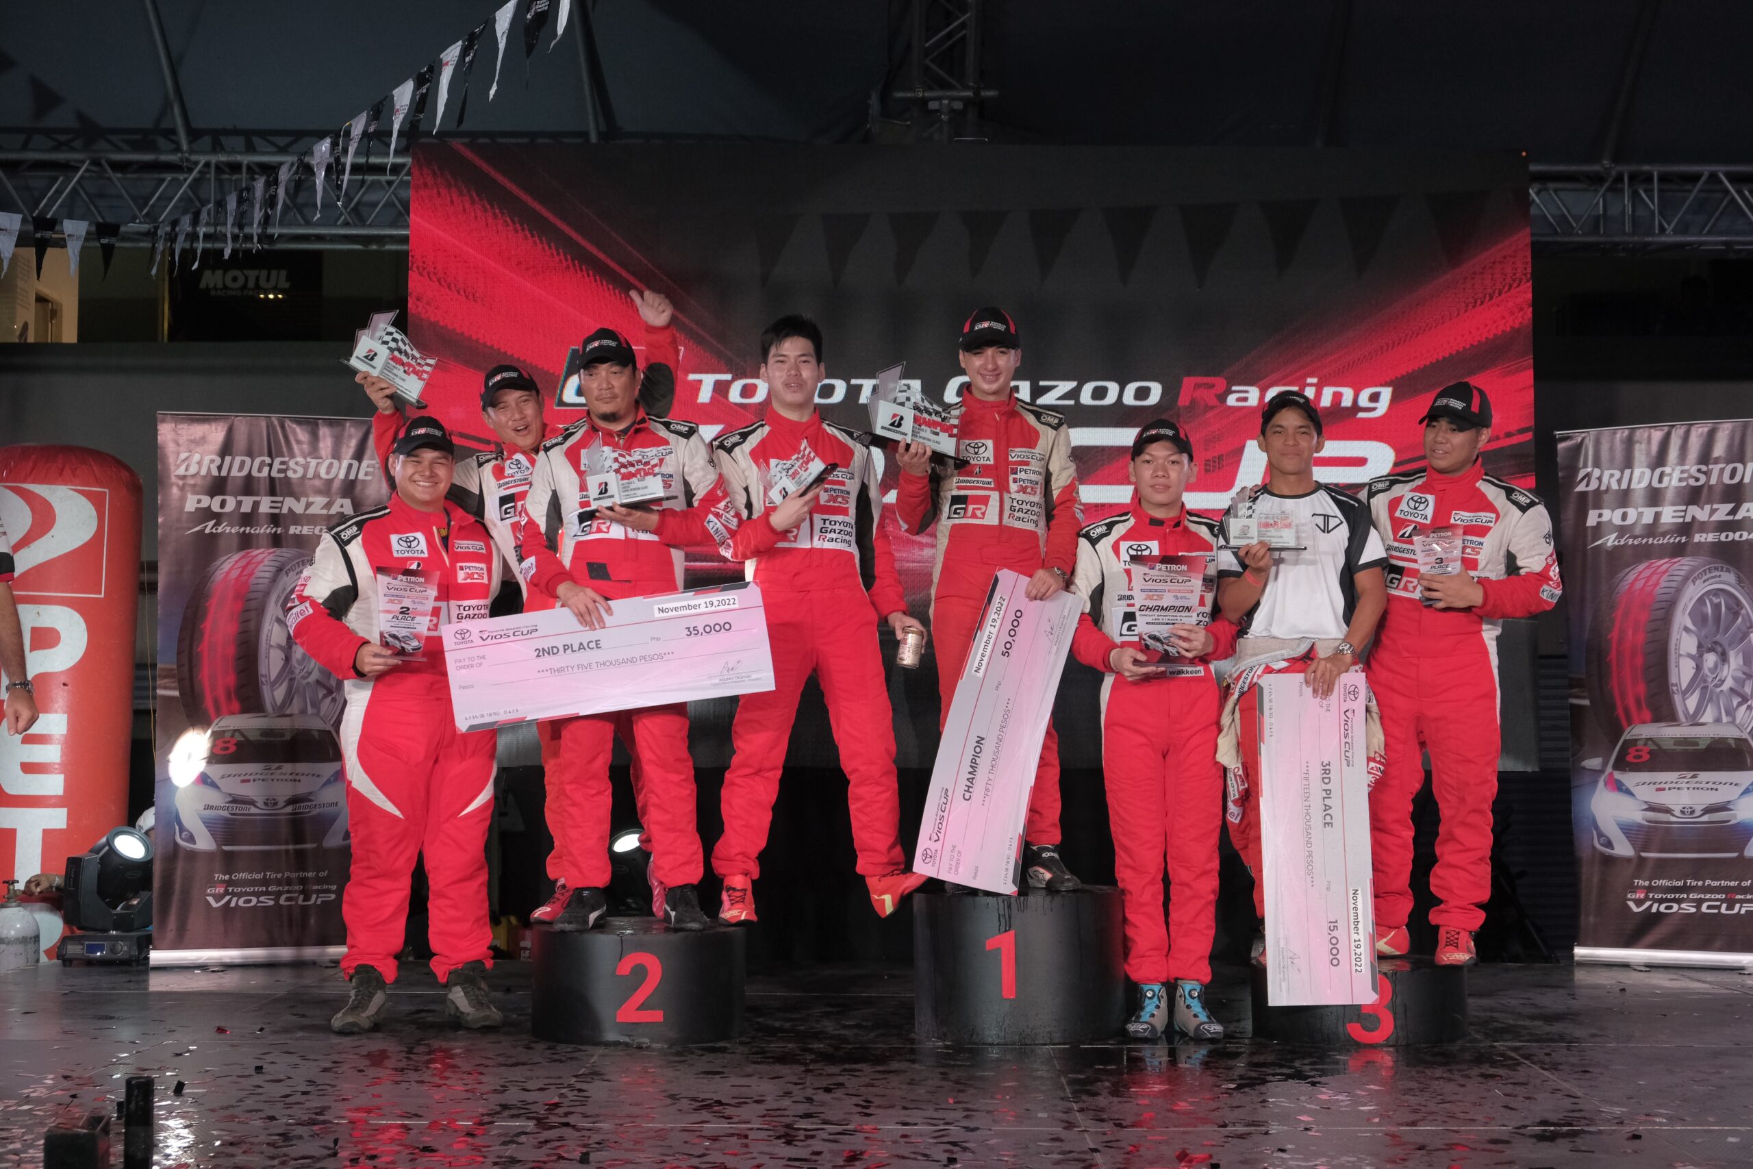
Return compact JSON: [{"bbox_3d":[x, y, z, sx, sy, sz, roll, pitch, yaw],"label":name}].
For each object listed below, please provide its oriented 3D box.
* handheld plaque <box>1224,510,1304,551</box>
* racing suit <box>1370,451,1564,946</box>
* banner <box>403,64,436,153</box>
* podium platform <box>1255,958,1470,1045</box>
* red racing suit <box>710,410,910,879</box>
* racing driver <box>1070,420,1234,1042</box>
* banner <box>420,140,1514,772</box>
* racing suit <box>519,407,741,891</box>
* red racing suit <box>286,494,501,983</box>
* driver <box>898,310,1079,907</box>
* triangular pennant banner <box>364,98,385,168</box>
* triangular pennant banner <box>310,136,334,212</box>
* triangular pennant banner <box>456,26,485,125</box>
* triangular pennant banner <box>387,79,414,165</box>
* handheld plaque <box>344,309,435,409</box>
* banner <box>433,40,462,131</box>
[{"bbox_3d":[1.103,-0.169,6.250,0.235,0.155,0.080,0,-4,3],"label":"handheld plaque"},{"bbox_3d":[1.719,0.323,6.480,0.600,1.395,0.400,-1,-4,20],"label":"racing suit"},{"bbox_3d":[-1.418,-1.475,6.800,0.030,0.270,0.150,12,-4,-37],"label":"banner"},{"bbox_3d":[1.391,1.195,6.319,0.606,0.185,0.606,0,-4,6],"label":"podium platform"},{"bbox_3d":[-0.196,0.173,6.470,0.590,1.387,0.400,0,-4,-2],"label":"red racing suit"},{"bbox_3d":[0.776,0.394,6.154,0.459,1.735,0.400,0,-4,6],"label":"racing driver"},{"bbox_3d":[0.380,-0.514,8.799,4.480,2.500,0.100,0,-4,1],"label":"banner"},{"bbox_3d":[-0.703,0.195,6.330,0.600,1.380,0.450,0,-4,-5],"label":"racing suit"},{"bbox_3d":[-1.424,0.452,6.520,0.600,1.410,0.400,0,-4,-7],"label":"red racing suit"},{"bbox_3d":[0.321,0.049,6.400,0.520,1.710,0.450,0,-4,1],"label":"driver"},{"bbox_3d":[-1.826,-1.626,7.950,0.050,0.290,0.190,2,-4,-29],"label":"triangular pennant banner"},{"bbox_3d":[-2.233,-1.635,8.831,0.040,0.300,0.220,2,-4,-28],"label":"triangular pennant banner"},{"bbox_3d":[-1.295,-1.622,7.000,0.050,0.320,0.190,2,-4,-29],"label":"triangular pennant banner"},{"bbox_3d":[-1.706,-1.629,7.831,0.040,0.300,0.220,2,-4,-28],"label":"triangular pennant banner"},{"bbox_3d":[-1.452,-0.662,6.480,0.255,0.200,0.080,28,-3,-8],"label":"handheld plaque"},{"bbox_3d":[-1.435,-1.654,7.347,0.040,0.300,0.220,2,-4,-28],"label":"banner"}]

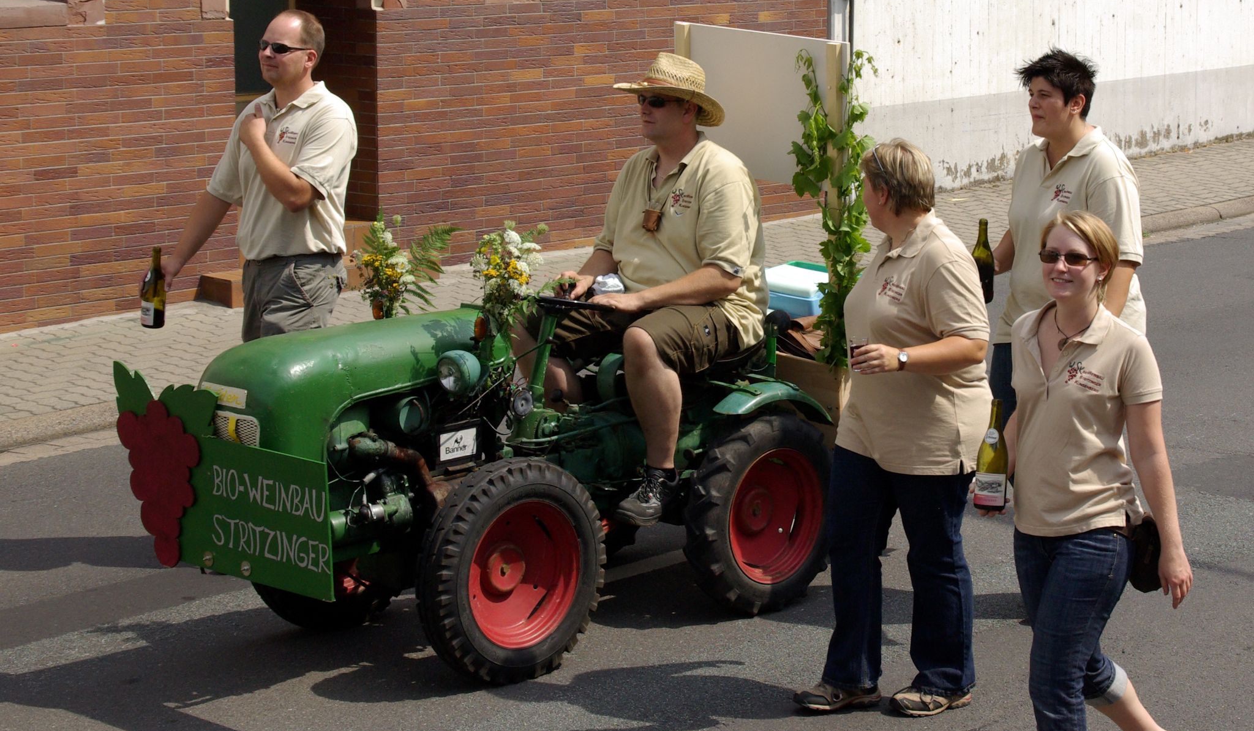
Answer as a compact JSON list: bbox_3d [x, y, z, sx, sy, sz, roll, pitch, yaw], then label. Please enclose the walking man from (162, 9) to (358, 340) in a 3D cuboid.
[{"bbox_3d":[-1.149,-0.263,8.533,0.520,1.881,0.580,-10,15,-42],"label":"walking man"}]

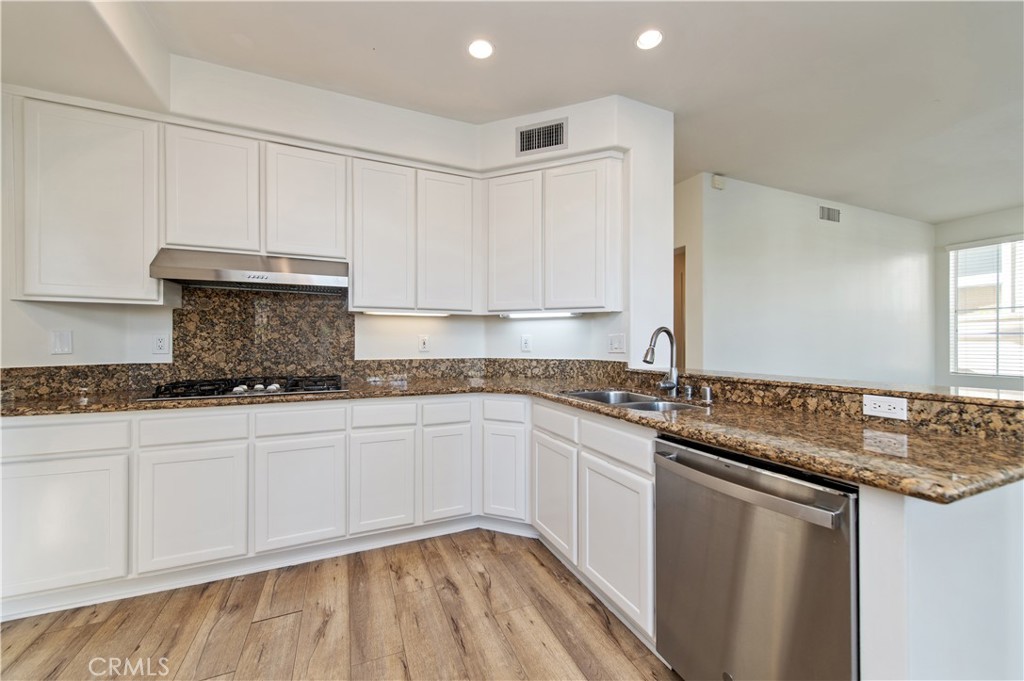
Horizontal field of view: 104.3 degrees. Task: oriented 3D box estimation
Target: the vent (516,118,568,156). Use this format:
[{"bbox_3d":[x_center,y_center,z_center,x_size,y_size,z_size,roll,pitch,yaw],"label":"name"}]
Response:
[{"bbox_3d":[0.200,-1.330,2.606,0.355,0.192,0.030,0,0,22],"label":"vent"}]

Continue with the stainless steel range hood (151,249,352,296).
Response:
[{"bbox_3d":[-1.467,-0.405,2.366,0.916,0.175,0.442,0,0,-23],"label":"stainless steel range hood"}]

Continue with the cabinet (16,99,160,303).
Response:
[{"bbox_3d":[-2.161,-0.686,2.130,0.558,0.988,0.322,0,0,-23],"label":"cabinet"}]

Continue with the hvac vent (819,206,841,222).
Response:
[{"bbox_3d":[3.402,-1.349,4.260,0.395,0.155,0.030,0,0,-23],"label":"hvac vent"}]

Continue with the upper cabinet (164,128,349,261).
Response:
[{"bbox_3d":[-1.488,-0.829,2.423,0.915,0.686,0.322,0,0,-23],"label":"upper cabinet"}]

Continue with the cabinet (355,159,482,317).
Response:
[{"bbox_3d":[-0.674,-0.674,2.777,0.862,0.981,0.322,0,0,-23],"label":"cabinet"}]

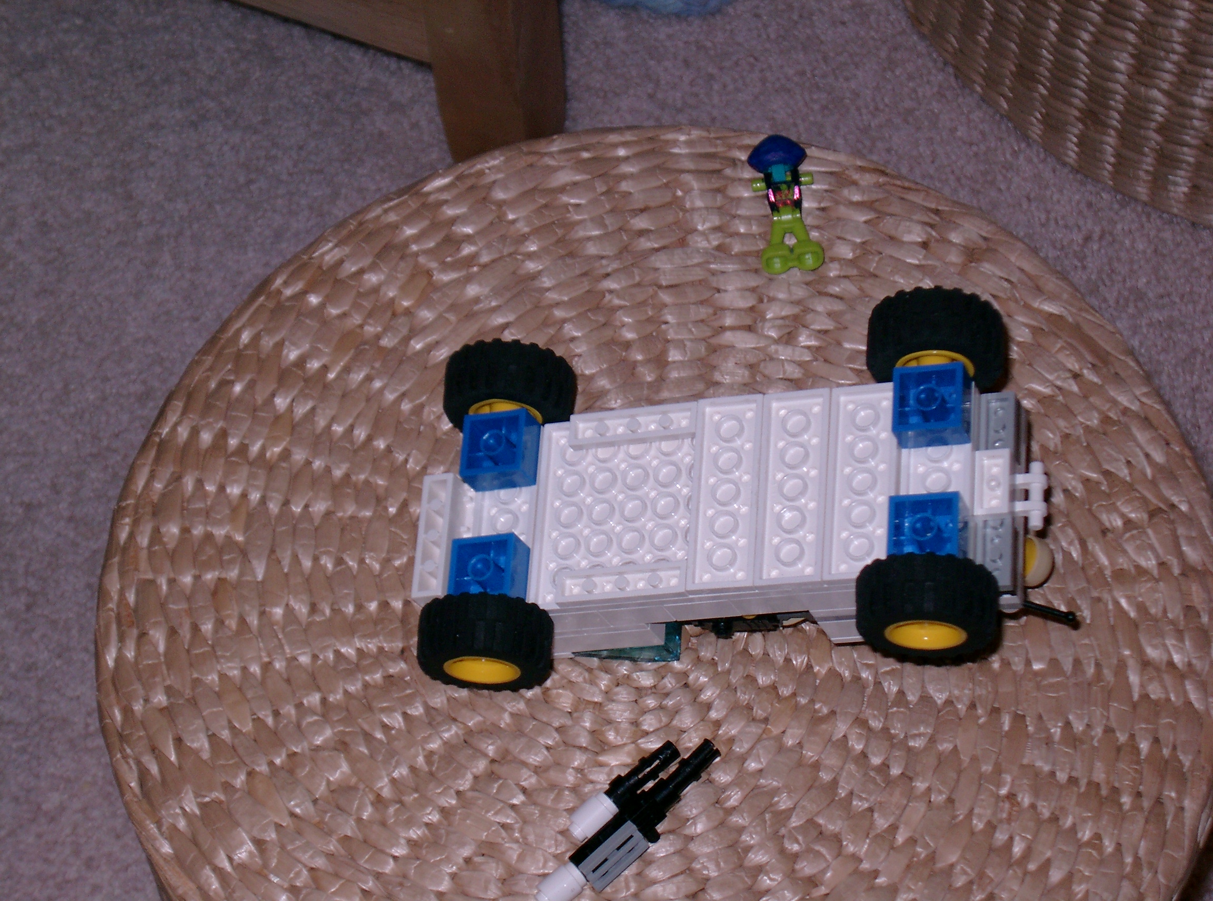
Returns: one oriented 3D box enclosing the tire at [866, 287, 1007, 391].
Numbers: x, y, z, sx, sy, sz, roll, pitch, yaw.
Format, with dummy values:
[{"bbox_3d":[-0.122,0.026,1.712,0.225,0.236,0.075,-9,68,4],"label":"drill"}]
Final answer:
[{"bbox_3d":[0.075,-0.024,0.781,0.031,0.031,0.014,-6,62,20],"label":"tire"}]

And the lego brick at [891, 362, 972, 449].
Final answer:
[{"bbox_3d":[0.073,-0.010,0.773,0.016,0.010,0.016,-6,62,20],"label":"lego brick"}]

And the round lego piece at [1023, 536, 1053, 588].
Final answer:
[{"bbox_3d":[0.098,0.026,0.797,0.012,0.011,0.013,-1,66,2],"label":"round lego piece"}]

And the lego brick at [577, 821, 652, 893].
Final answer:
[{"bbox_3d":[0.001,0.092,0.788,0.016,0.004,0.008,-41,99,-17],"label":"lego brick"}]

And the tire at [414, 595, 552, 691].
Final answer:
[{"bbox_3d":[-0.027,0.044,0.789,0.031,0.031,0.014,-6,62,20],"label":"tire"}]

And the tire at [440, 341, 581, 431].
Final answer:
[{"bbox_3d":[-0.023,-0.014,0.817,0.031,0.031,0.014,-6,62,20],"label":"tire"}]

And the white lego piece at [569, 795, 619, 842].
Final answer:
[{"bbox_3d":[-0.003,0.084,0.790,0.011,0.008,0.008,-41,71,-17],"label":"white lego piece"}]

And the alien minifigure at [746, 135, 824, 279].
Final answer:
[{"bbox_3d":[0.045,-0.062,0.866,0.017,0.013,0.040,-4,65,-2],"label":"alien minifigure"}]

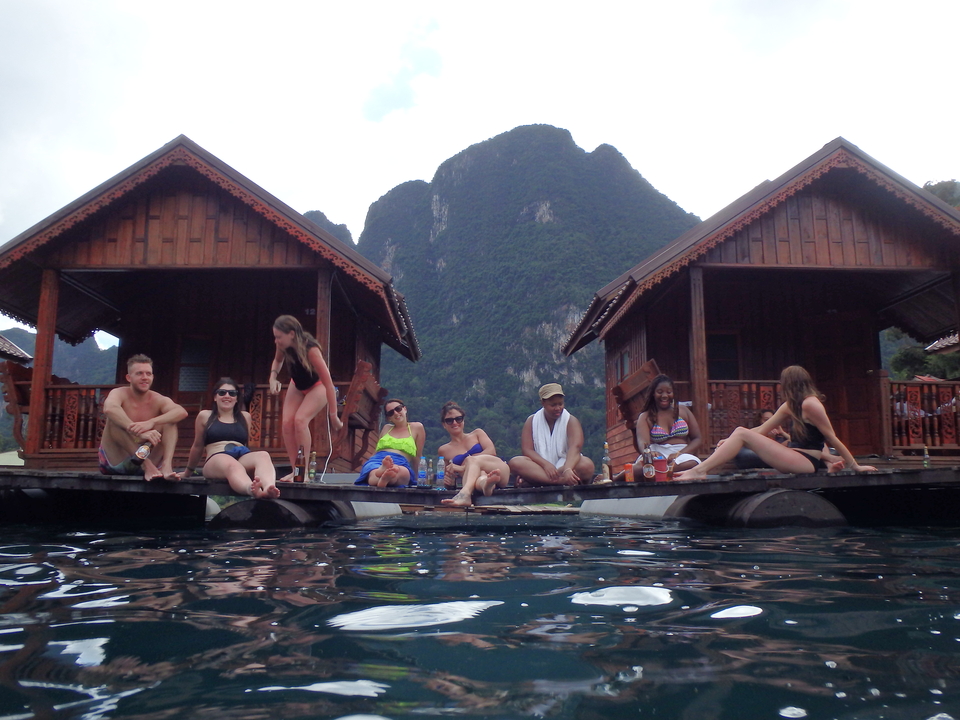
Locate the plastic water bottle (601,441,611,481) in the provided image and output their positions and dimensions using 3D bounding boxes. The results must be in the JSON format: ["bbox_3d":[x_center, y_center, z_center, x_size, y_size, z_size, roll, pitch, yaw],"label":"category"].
[{"bbox_3d":[0.975,0.786,6.034,0.077,0.305,0.077,0,-10,0],"label":"plastic water bottle"}]

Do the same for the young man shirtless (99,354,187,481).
[{"bbox_3d":[-2.568,0.460,5.908,0.570,0.880,0.680,6,-12,-33],"label":"young man shirtless"}]

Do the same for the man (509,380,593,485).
[{"bbox_3d":[0.575,0.595,6.240,0.700,0.820,0.600,0,-10,0],"label":"man"}]

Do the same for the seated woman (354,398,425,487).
[{"bbox_3d":[-0.714,0.640,6.333,0.550,0.780,0.950,0,-10,0],"label":"seated woman"}]

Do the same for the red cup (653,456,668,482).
[{"bbox_3d":[1.409,0.856,6.063,0.130,0.185,0.130,0,-10,0],"label":"red cup"}]

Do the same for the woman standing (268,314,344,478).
[{"bbox_3d":[-1.384,0.303,6.158,0.500,1.310,0.520,-5,-11,26],"label":"woman standing"}]

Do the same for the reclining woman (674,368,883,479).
[{"bbox_3d":[2.224,0.479,5.905,1.430,0.840,0.570,0,-10,-3],"label":"reclining woman"}]

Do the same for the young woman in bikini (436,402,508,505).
[{"bbox_3d":[-0.027,0.706,6.068,0.540,0.840,0.750,-2,-10,11],"label":"young woman in bikini"}]

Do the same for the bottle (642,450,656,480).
[{"bbox_3d":[1.312,0.803,6.011,0.073,0.265,0.073,0,-10,0],"label":"bottle"}]

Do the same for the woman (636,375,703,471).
[{"bbox_3d":[1.554,0.548,6.400,0.540,0.840,0.600,-1,-10,8],"label":"woman"}]

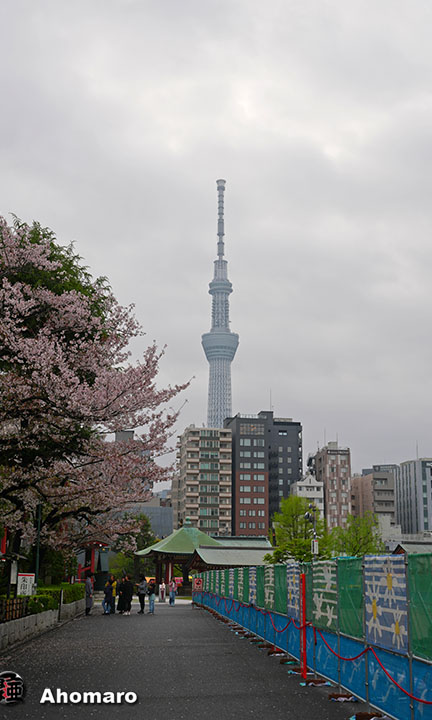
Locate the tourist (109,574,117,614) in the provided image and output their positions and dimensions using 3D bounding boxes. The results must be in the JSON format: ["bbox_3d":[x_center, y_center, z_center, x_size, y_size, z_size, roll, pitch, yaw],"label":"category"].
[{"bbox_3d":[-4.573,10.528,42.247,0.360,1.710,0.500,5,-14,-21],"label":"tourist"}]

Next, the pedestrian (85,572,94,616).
[{"bbox_3d":[-5.297,9.876,39.591,0.400,1.761,0.500,2,-13,-6],"label":"pedestrian"}]

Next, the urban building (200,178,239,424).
[{"bbox_3d":[7.244,16.014,1452.587,66.000,634.000,66.000,0,-13,0],"label":"urban building"}]

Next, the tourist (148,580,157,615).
[{"bbox_3d":[-2.857,10.485,41.746,0.400,1.581,0.470,4,-14,-17],"label":"tourist"}]

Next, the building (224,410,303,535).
[{"bbox_3d":[13.210,38.533,259.052,21.335,46.178,19.000,0,-13,0],"label":"building"}]

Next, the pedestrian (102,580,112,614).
[{"bbox_3d":[-4.662,10.291,40.773,0.420,1.497,0.500,5,-14,-19],"label":"pedestrian"}]

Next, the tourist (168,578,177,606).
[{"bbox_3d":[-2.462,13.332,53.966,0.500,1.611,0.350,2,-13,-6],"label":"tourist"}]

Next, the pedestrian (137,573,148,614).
[{"bbox_3d":[-3.266,10.513,42.191,0.450,1.725,0.470,-1,-13,6],"label":"pedestrian"}]

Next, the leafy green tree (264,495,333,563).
[{"bbox_3d":[7.130,15.945,80.493,5.677,8.712,5.677,-1,-13,5],"label":"leafy green tree"}]

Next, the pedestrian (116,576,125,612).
[{"bbox_3d":[-4.301,10.693,42.781,0.500,1.634,0.420,-9,-16,36],"label":"pedestrian"}]

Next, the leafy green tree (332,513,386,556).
[{"bbox_3d":[12.197,16.711,80.320,4.937,7.194,4.937,-2,-13,8],"label":"leafy green tree"}]

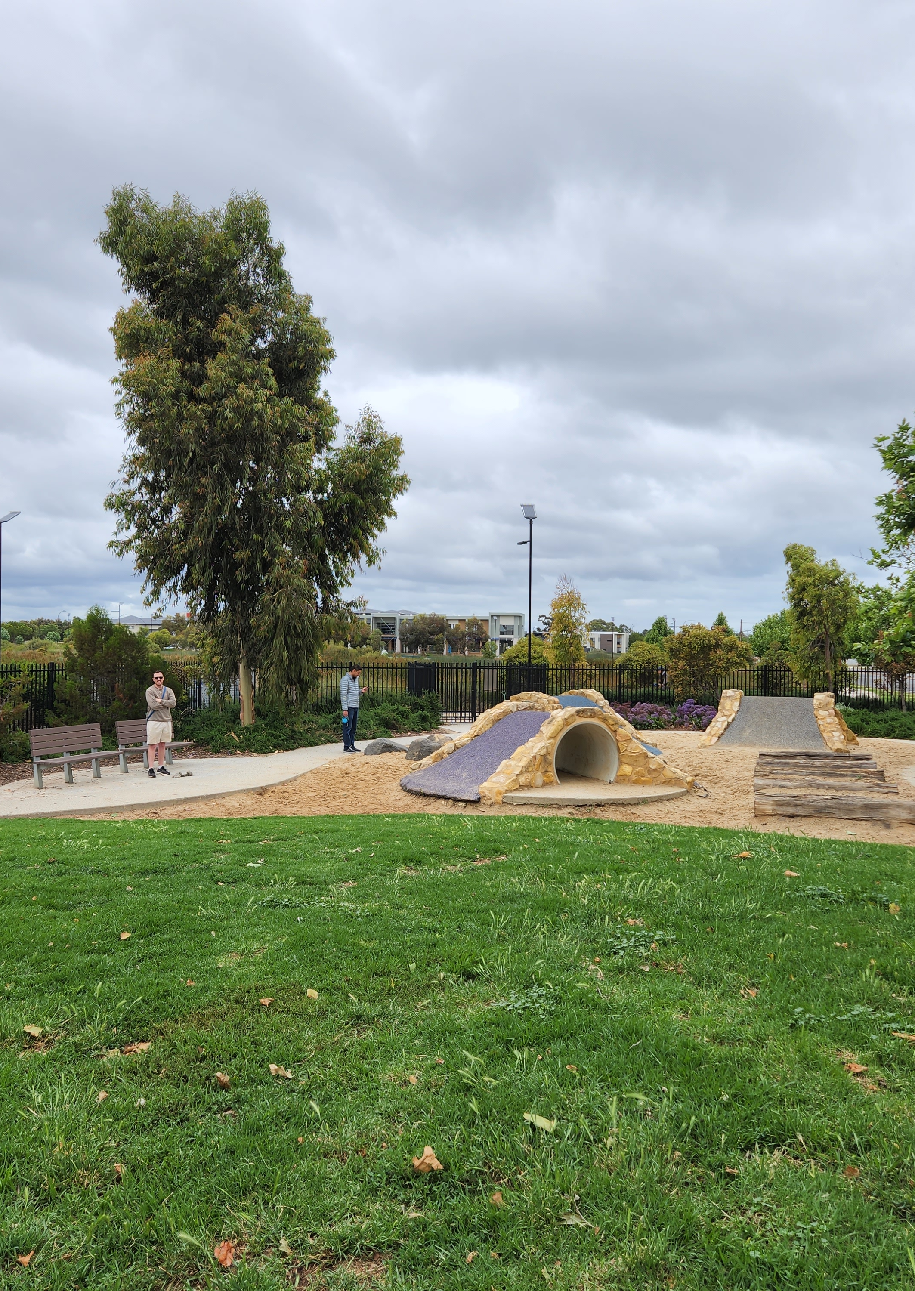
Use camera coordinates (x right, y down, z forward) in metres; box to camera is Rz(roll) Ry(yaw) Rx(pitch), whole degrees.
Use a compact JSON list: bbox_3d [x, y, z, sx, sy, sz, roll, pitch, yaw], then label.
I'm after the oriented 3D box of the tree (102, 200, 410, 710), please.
[{"bbox_3d":[-5.187,-4.685,28.748,7.600,13.612,6.600,1,0,-10],"label":"tree"}]

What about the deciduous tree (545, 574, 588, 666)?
[{"bbox_3d":[3.948,-0.047,42.017,1.600,4.993,1.600,1,0,0],"label":"deciduous tree"}]

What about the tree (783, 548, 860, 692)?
[{"bbox_3d":[10.879,-0.333,34.319,2.250,5.425,2.200,1,0,18],"label":"tree"}]

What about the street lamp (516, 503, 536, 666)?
[{"bbox_3d":[2.307,-1.216,38.024,0.600,6.951,1.500,0,0,-30],"label":"street lamp"}]

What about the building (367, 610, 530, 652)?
[{"bbox_3d":[-2.298,-2.107,233.032,33.000,9.014,16.000,1,0,6],"label":"building"}]

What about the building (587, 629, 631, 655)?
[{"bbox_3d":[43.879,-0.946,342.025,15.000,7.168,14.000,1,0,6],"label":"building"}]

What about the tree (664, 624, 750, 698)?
[{"bbox_3d":[7.334,0.816,33.711,2.450,3.018,2.300,1,0,12],"label":"tree"}]

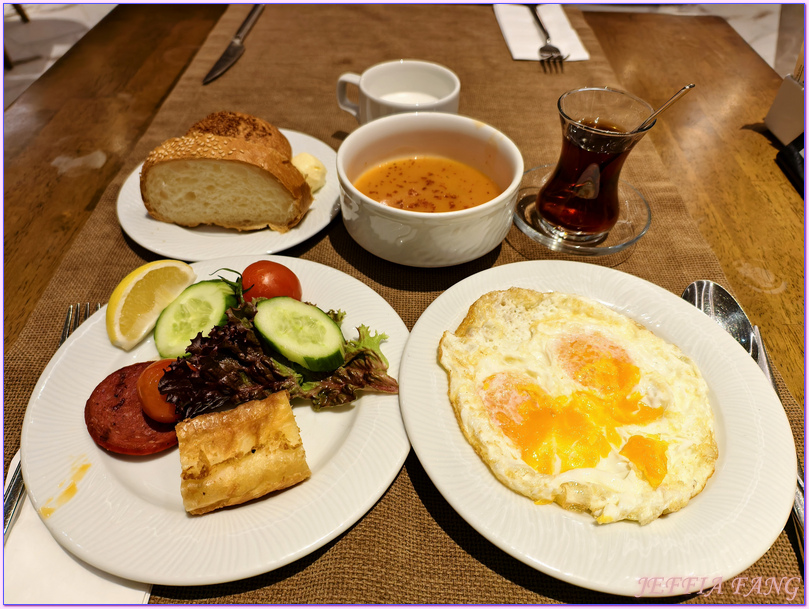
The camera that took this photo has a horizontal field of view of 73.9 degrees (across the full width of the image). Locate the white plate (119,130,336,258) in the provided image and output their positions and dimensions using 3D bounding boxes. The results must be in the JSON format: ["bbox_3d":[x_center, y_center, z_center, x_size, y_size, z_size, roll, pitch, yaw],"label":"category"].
[{"bbox_3d":[-0.131,-0.087,0.426,0.174,0.019,0.174,1,47,-1],"label":"white plate"}]

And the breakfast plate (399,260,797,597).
[{"bbox_3d":[0.102,0.053,0.303,0.206,0.022,0.206,1,47,-1],"label":"breakfast plate"}]

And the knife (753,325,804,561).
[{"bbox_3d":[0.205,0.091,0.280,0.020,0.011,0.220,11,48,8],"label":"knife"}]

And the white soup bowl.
[{"bbox_3d":[0.017,-0.082,0.400,0.130,0.060,0.130,1,47,-1],"label":"white soup bowl"}]

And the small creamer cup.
[{"bbox_3d":[-0.005,-0.172,0.484,0.107,0.057,0.086,10,48,7],"label":"small creamer cup"}]

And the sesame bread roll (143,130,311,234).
[{"bbox_3d":[-0.129,-0.095,0.397,0.123,0.053,0.052,6,47,3],"label":"sesame bread roll"}]

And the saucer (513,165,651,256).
[{"bbox_3d":[0.134,-0.071,0.423,0.110,0.017,0.110,1,47,-1],"label":"saucer"}]

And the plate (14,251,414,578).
[{"bbox_3d":[-0.094,0.049,0.303,0.206,0.021,0.206,1,47,-1],"label":"plate"}]

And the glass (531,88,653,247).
[{"bbox_3d":[0.131,-0.095,0.386,0.062,0.094,0.062,3,47,0],"label":"glass"}]

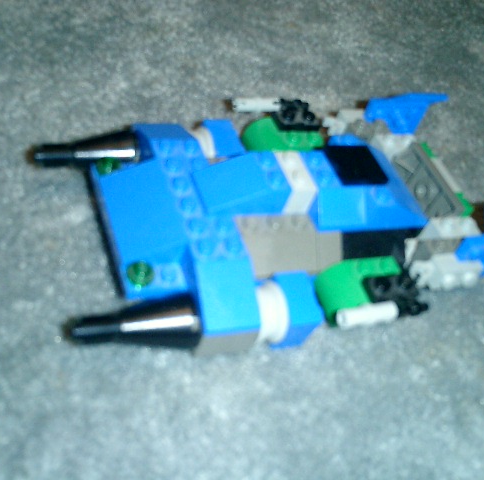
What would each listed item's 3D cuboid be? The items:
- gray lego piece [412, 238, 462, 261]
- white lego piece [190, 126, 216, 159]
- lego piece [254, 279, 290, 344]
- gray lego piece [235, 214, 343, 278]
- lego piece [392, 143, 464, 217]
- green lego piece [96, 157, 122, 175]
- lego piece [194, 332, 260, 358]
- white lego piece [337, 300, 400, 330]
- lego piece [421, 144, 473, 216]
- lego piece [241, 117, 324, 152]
[{"bbox_3d":[0.061,0.005,0.207,0.016,0.010,0.008,-3,52,-26],"label":"gray lego piece"},{"bbox_3d":[-0.016,-0.029,0.222,0.010,0.016,0.016,-4,52,-26],"label":"white lego piece"},{"bbox_3d":[0.005,0.020,0.186,0.008,0.016,0.016,-3,52,-26],"label":"lego piece"},{"bbox_3d":[0.013,0.001,0.195,0.032,0.011,0.016,-3,52,-26],"label":"gray lego piece"},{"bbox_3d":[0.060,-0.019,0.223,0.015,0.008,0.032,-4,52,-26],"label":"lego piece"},{"bbox_3d":[-0.039,-0.022,0.196,0.008,0.005,0.008,-4,52,-26],"label":"green lego piece"},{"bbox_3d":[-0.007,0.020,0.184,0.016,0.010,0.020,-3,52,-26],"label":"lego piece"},{"bbox_3d":[0.035,0.020,0.182,0.017,0.005,0.005,-9,54,-20],"label":"white lego piece"},{"bbox_3d":[0.064,-0.020,0.224,0.005,0.008,0.032,-3,52,-26],"label":"lego piece"},{"bbox_3d":[0.014,-0.034,0.233,0.024,0.010,0.016,-3,52,-26],"label":"lego piece"}]

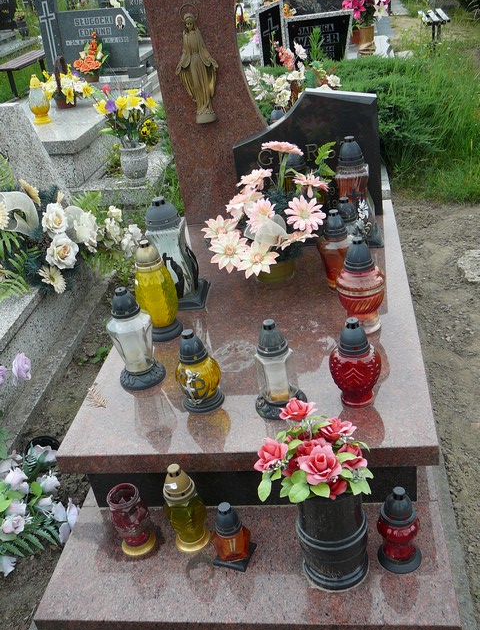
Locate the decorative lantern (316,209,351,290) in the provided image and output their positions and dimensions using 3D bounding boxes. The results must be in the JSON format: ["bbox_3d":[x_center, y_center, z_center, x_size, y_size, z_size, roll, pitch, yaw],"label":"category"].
[{"bbox_3d":[0.327,-0.222,2.181,0.123,0.273,0.123,-4,28,11],"label":"decorative lantern"}]

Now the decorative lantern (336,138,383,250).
[{"bbox_3d":[0.424,-0.467,2.424,0.196,0.394,0.196,-3,30,9],"label":"decorative lantern"}]

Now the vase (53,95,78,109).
[{"bbox_3d":[-1.361,-1.703,5.117,0.173,0.118,0.173,-3,30,9],"label":"vase"}]

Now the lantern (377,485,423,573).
[{"bbox_3d":[0.354,0.467,1.441,0.099,0.206,0.099,-3,30,9],"label":"lantern"}]

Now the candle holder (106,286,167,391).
[{"bbox_3d":[-0.297,0.057,1.809,0.138,0.282,0.138,-3,30,9],"label":"candle holder"}]

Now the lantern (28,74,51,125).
[{"bbox_3d":[-1.454,-1.554,4.657,0.152,0.334,0.152,-3,30,9],"label":"lantern"}]

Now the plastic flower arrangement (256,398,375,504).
[{"bbox_3d":[0.154,0.278,1.325,0.258,0.222,0.247,-4,28,11],"label":"plastic flower arrangement"}]

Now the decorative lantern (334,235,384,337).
[{"bbox_3d":[0.353,-0.093,1.898,0.139,0.279,0.139,-3,30,9],"label":"decorative lantern"}]

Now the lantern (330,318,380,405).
[{"bbox_3d":[0.285,0.114,1.602,0.128,0.229,0.128,-3,30,9],"label":"lantern"}]

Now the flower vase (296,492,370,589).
[{"bbox_3d":[0.203,0.458,1.433,0.162,0.267,0.162,-4,28,11],"label":"flower vase"}]

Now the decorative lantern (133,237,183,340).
[{"bbox_3d":[-0.270,-0.083,2.058,0.131,0.323,0.131,-4,28,11],"label":"decorative lantern"}]

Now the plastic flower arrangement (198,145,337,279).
[{"bbox_3d":[0.088,-0.325,2.187,0.443,0.469,0.381,-3,30,9],"label":"plastic flower arrangement"}]

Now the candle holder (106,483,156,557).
[{"bbox_3d":[-0.267,0.506,1.602,0.091,0.167,0.091,-4,28,11],"label":"candle holder"}]

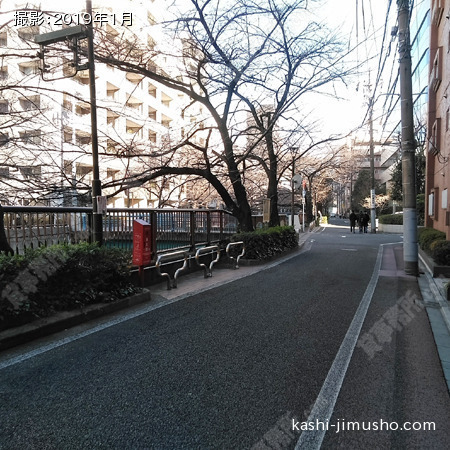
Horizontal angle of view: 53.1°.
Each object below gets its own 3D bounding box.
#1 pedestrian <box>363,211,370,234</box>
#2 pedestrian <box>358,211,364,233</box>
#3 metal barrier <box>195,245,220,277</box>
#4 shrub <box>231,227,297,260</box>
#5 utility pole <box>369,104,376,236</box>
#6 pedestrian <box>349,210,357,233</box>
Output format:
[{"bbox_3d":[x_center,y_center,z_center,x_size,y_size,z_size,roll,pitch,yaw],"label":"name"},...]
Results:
[{"bbox_3d":[10.710,-0.190,34.000,0.500,1.690,0.360,0,2,13],"label":"pedestrian"},{"bbox_3d":[10.320,-0.190,34.100,0.500,1.680,0.360,0,2,13],"label":"pedestrian"},{"bbox_3d":[-0.410,0.910,11.200,0.090,0.790,1.250,0,2,24],"label":"metal barrier"},{"bbox_3d":[1.680,0.600,17.200,1.100,0.880,6.200,0,2,19],"label":"shrub"},{"bbox_3d":[11.190,-4.480,34.100,0.360,10.300,0.360,-1,2,14],"label":"utility pole"},{"bbox_3d":[9.680,-0.220,34.000,0.520,1.740,0.360,0,2,13],"label":"pedestrian"}]

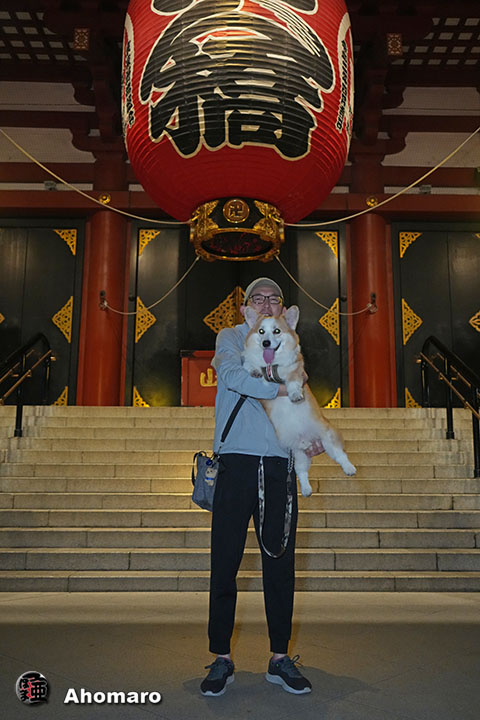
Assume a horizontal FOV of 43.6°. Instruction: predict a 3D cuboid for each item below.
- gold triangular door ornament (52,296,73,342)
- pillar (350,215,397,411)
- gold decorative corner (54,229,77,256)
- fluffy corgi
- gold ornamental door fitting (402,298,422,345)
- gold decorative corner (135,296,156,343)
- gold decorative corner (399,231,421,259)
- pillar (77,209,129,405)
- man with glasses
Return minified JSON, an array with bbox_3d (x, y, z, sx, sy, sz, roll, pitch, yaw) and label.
[{"bbox_3d":[-3.148,-0.715,10.640,0.341,0.847,0.040,0,-9,0],"label":"gold triangular door ornament"},{"bbox_3d":[2.312,-0.765,10.551,0.730,3.595,0.680,0,-9,0],"label":"pillar"},{"bbox_3d":[-3.159,-2.121,10.863,0.411,0.495,0.040,0,-9,0],"label":"gold decorative corner"},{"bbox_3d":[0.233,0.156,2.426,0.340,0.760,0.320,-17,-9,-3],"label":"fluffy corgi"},{"bbox_3d":[3.072,-0.685,10.641,0.346,0.835,0.040,0,-9,0],"label":"gold ornamental door fitting"},{"bbox_3d":[-1.658,-0.712,10.641,0.346,0.842,0.040,0,-9,0],"label":"gold decorative corner"},{"bbox_3d":[3.104,-2.078,10.861,0.393,0.501,0.040,0,-9,0],"label":"gold decorative corner"},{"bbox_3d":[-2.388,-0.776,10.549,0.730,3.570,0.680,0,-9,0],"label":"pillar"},{"bbox_3d":[0.073,0.475,2.580,0.500,1.744,0.440,0,-9,0],"label":"man with glasses"}]

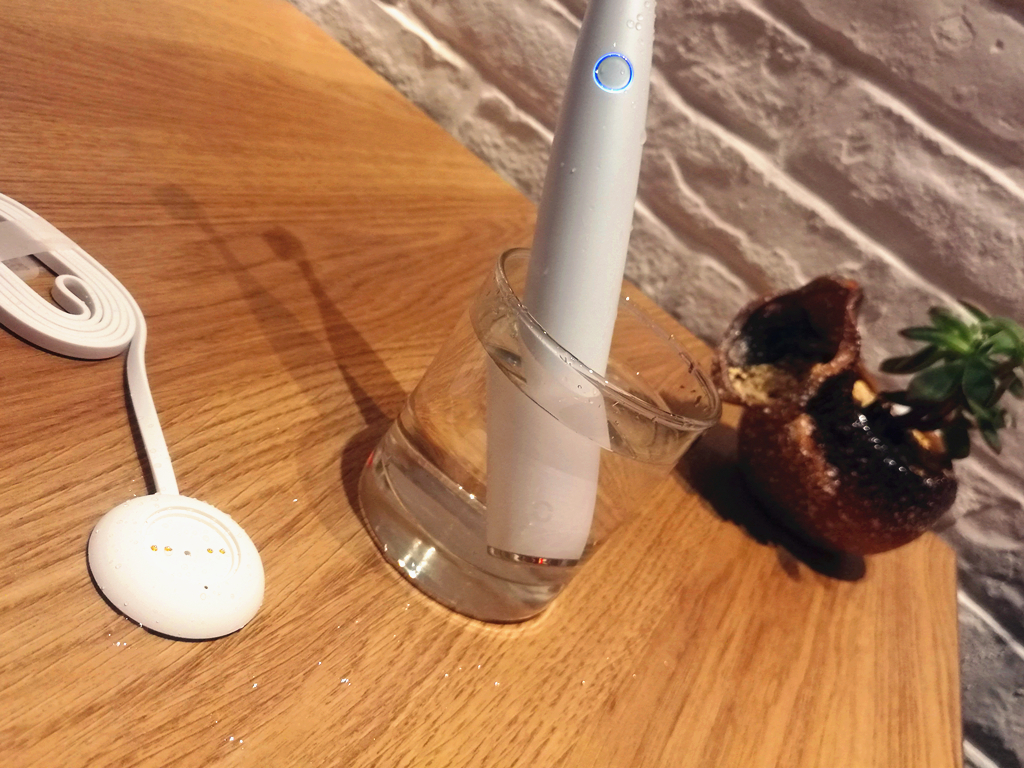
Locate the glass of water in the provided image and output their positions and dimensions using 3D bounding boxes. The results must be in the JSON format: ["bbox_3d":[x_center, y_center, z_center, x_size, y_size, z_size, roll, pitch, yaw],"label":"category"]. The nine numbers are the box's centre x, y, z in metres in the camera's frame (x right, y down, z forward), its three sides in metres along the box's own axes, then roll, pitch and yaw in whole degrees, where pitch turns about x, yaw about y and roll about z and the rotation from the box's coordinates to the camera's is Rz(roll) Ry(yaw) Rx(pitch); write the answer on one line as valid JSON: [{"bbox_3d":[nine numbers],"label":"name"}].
[{"bbox_3d":[0.007,0.017,0.262,0.081,0.092,0.081,42,27,14],"label":"glass of water"}]

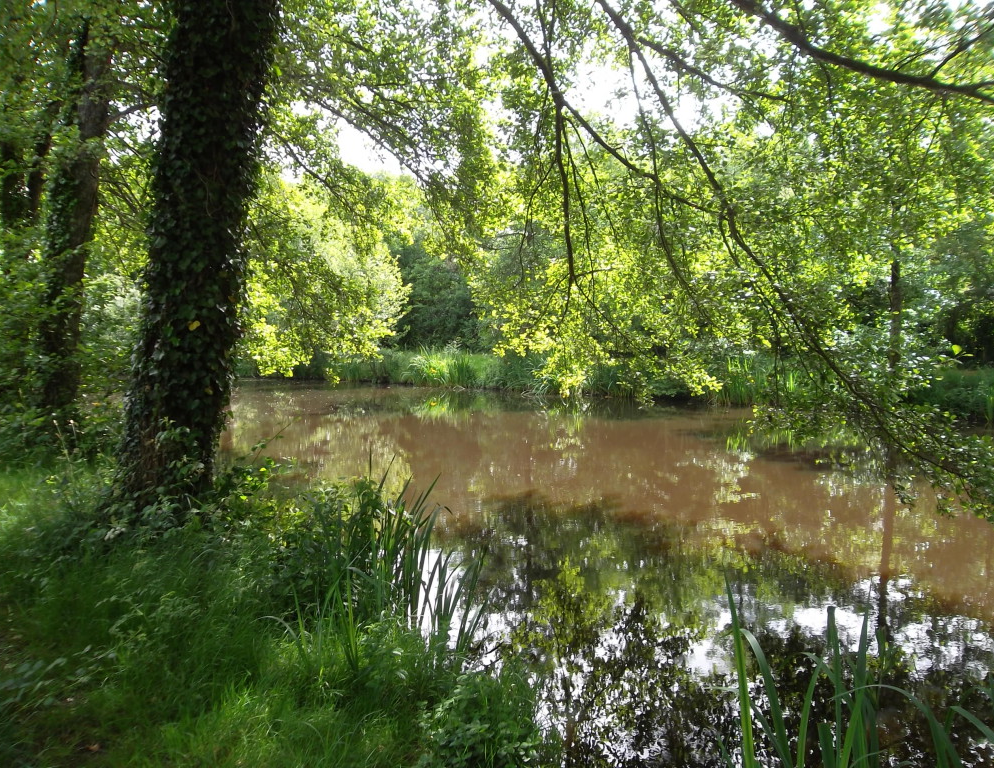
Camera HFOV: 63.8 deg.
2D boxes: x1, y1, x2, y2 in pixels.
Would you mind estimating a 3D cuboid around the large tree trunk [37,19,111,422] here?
[{"bbox_3d":[-6.450,-2.380,12.200,0.650,6.300,0.620,5,3,0],"label":"large tree trunk"}]

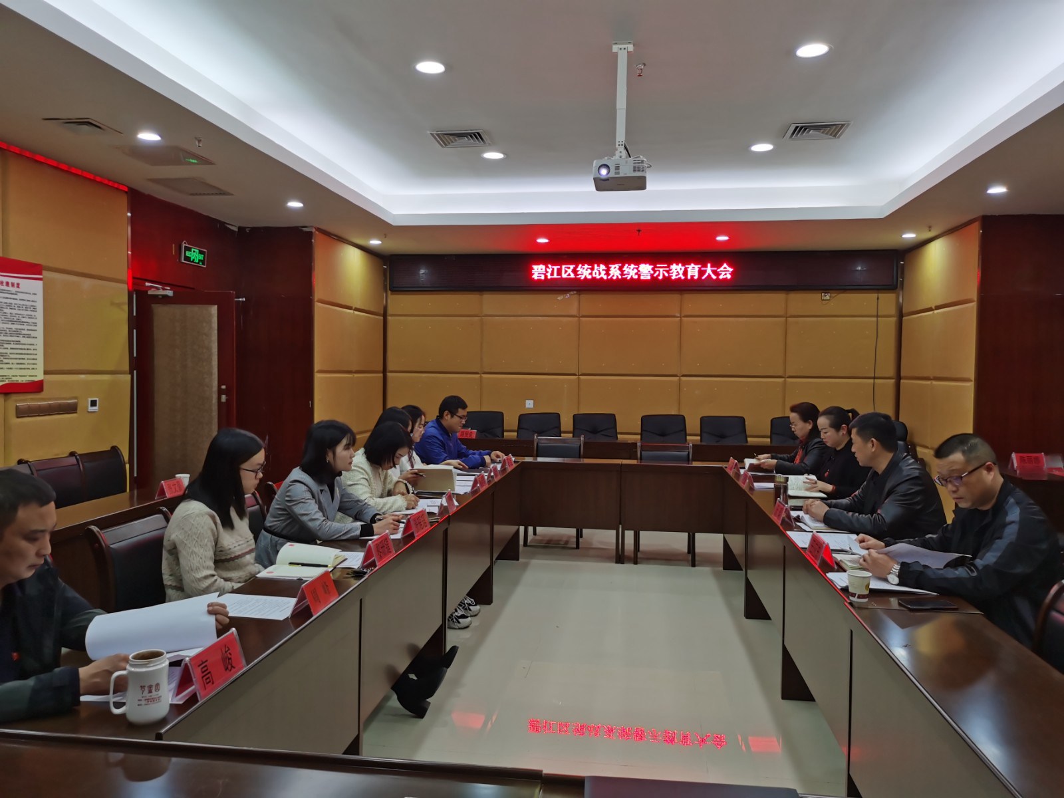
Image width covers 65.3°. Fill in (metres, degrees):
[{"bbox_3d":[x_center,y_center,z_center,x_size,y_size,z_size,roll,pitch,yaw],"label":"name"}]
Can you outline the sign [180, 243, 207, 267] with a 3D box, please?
[{"bbox_3d":[-2.755,-1.162,6.762,0.025,0.148,0.355,1,2,8],"label":"sign"}]

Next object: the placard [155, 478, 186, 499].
[{"bbox_3d":[-1.930,0.473,4.450,0.065,0.092,0.205,1,2,7],"label":"placard"}]

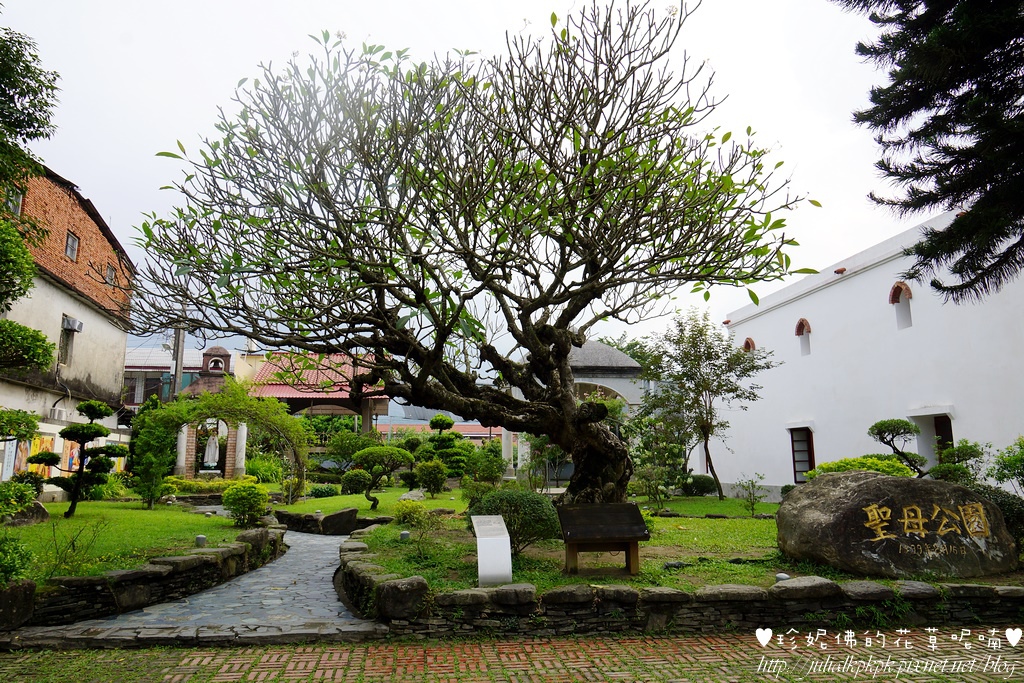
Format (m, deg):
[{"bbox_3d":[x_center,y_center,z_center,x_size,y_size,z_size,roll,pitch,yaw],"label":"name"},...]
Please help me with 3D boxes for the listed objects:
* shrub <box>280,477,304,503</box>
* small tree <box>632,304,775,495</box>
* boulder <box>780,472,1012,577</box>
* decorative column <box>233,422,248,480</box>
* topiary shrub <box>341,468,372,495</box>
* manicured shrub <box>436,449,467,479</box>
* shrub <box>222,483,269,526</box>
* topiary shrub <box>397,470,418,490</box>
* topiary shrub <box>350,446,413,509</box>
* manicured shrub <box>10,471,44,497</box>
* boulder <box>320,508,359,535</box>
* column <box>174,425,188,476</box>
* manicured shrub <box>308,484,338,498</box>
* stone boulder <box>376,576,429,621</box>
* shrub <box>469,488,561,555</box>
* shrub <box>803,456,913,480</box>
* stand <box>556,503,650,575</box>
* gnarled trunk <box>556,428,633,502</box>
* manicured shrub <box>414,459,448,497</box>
[{"bbox_3d":[-6.586,4.472,20.531,0.752,0.779,0.752,0,-10,0],"label":"shrub"},{"bbox_3d":[6.428,2.007,22.504,4.582,6.277,4.000,0,-10,0],"label":"small tree"},{"bbox_3d":[4.100,1.910,7.334,2.300,1.030,1.400,-1,-10,5],"label":"boulder"},{"bbox_3d":[-7.383,2.967,18.565,0.310,1.670,0.310,0,-10,0],"label":"decorative column"},{"bbox_3d":[-5.570,5.039,24.494,1.130,0.914,1.130,0,-10,0],"label":"topiary shrub"},{"bbox_3d":[-1.989,4.036,22.441,1.000,1.000,1.000,0,-10,0],"label":"manicured shrub"},{"bbox_3d":[-4.528,2.777,11.599,0.770,0.730,0.770,0,-10,0],"label":"shrub"},{"bbox_3d":[-4.012,5.396,26.462,0.775,0.779,0.775,0,-10,0],"label":"topiary shrub"},{"bbox_3d":[-3.237,3.438,17.162,1.571,1.553,1.450,0,-10,0],"label":"topiary shrub"},{"bbox_3d":[-11.528,3.495,16.244,0.780,0.750,0.750,0,-10,0],"label":"manicured shrub"},{"bbox_3d":[-3.263,3.396,12.914,0.700,0.530,0.420,0,-10,0],"label":"boulder"},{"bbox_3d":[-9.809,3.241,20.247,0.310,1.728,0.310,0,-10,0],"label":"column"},{"bbox_3d":[-4.941,3.923,17.896,0.800,0.460,0.750,0,-10,0],"label":"manicured shrub"},{"bbox_3d":[-1.042,2.432,6.469,0.502,0.383,0.420,0,-10,0],"label":"stone boulder"},{"bbox_3d":[0.042,2.324,8.827,1.196,0.815,1.100,0,-10,0],"label":"shrub"},{"bbox_3d":[4.975,2.178,9.773,1.650,0.980,1.300,0,-10,0],"label":"shrub"},{"bbox_3d":[0.940,2.075,7.224,0.900,0.700,0.460,2,-10,-9],"label":"stand"},{"bbox_3d":[1.259,1.968,10.418,1.150,1.310,1.100,0,-10,0],"label":"gnarled trunk"},{"bbox_3d":[-2.743,4.629,23.044,1.097,1.307,1.097,0,-10,0],"label":"manicured shrub"}]

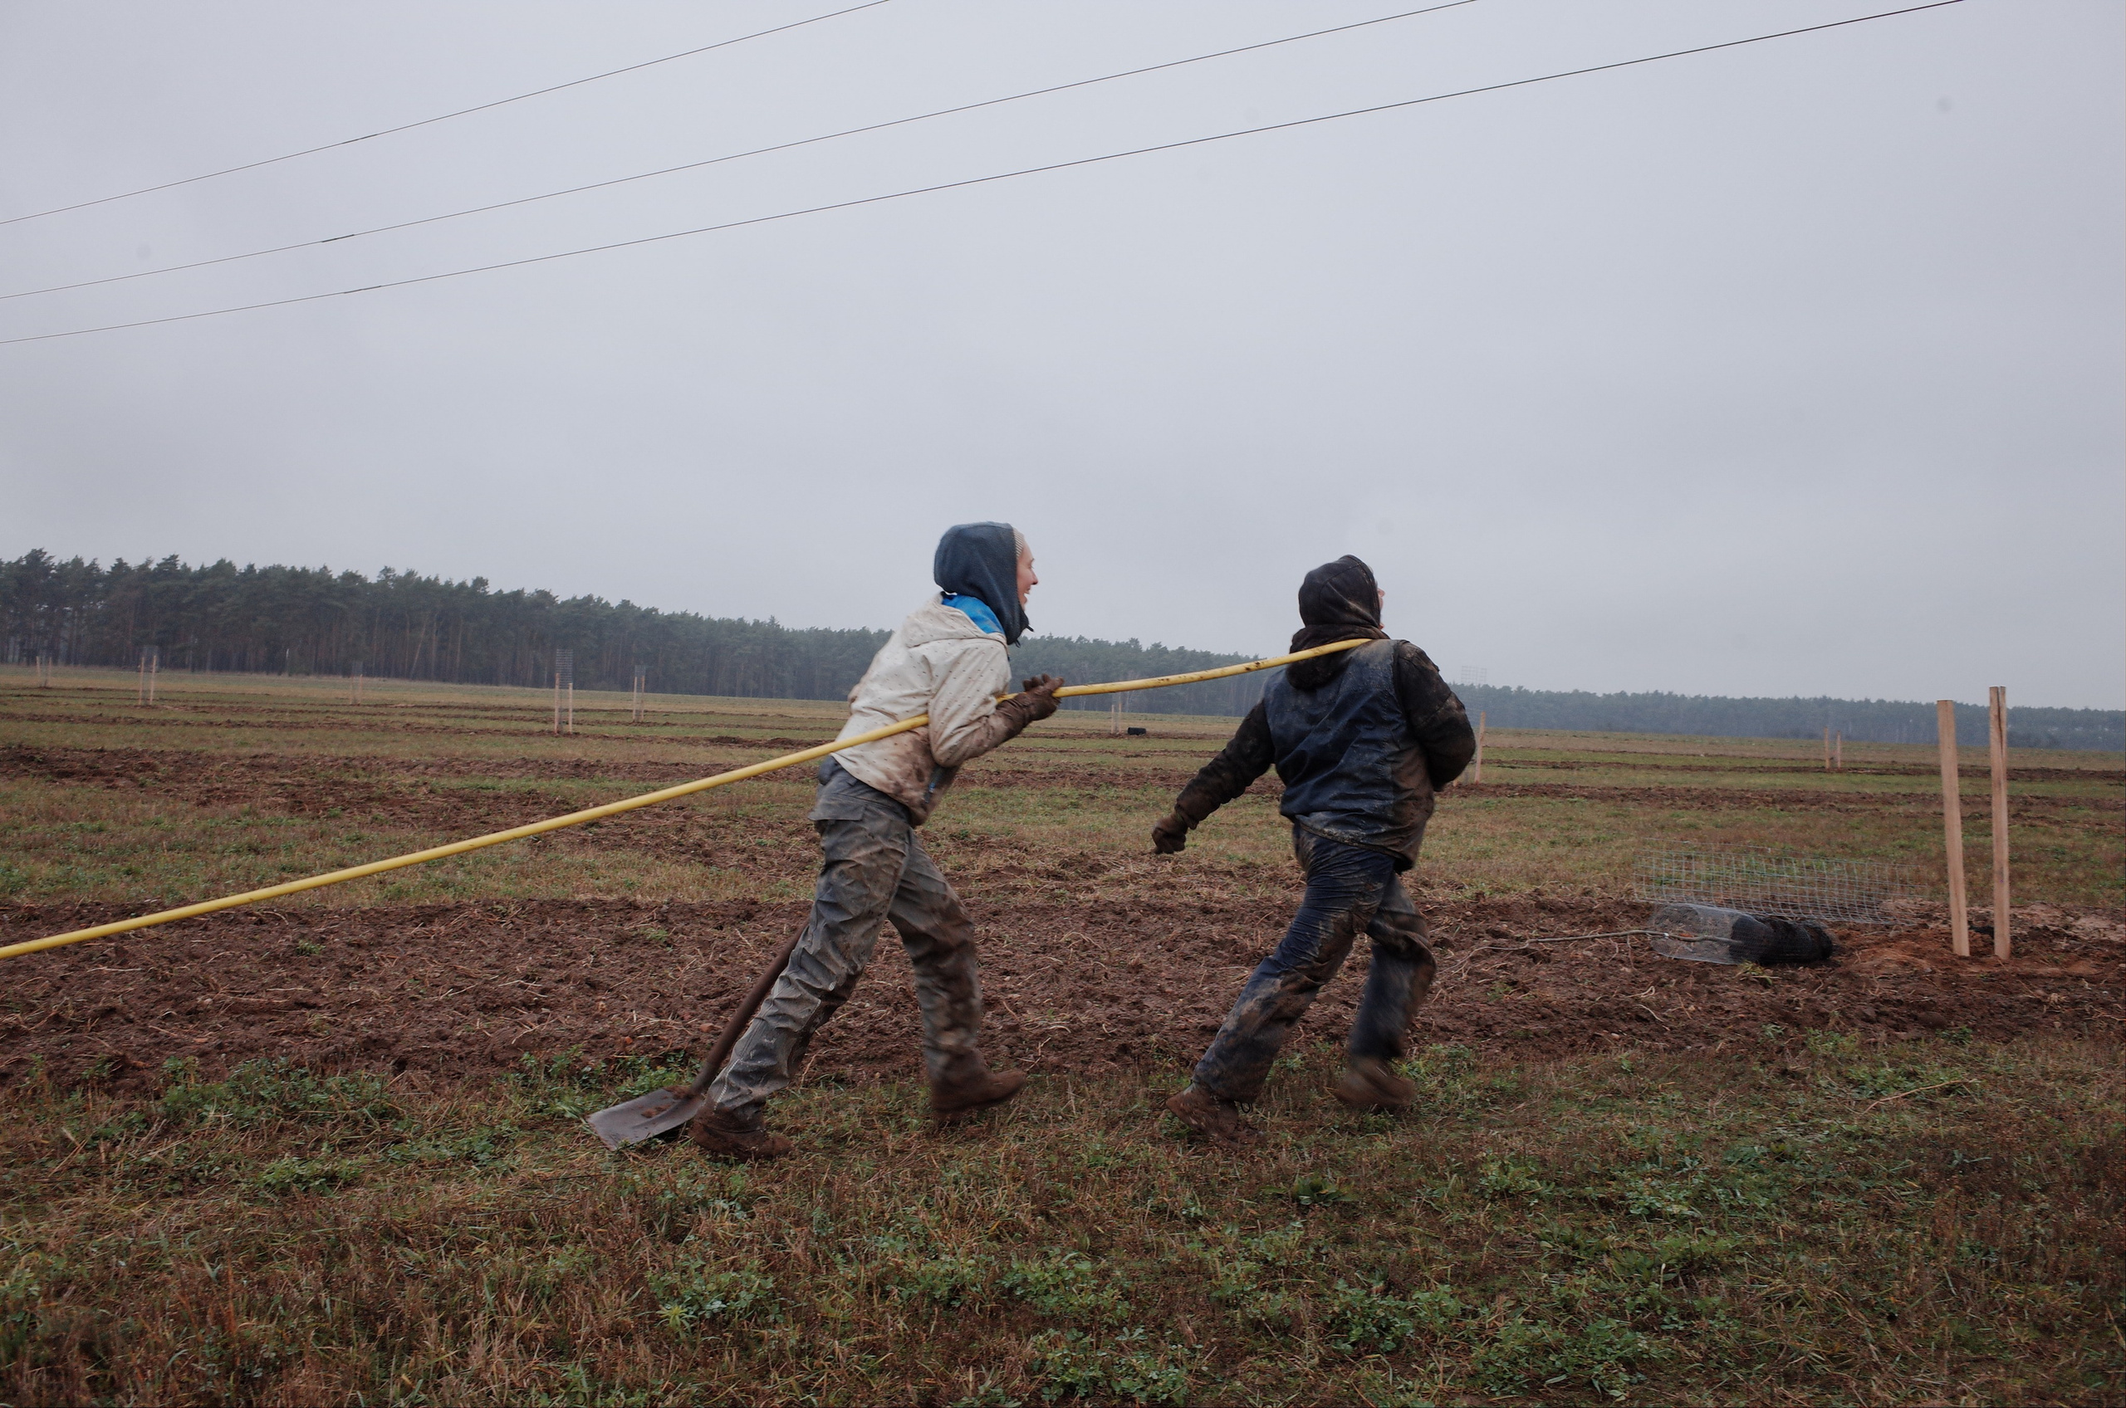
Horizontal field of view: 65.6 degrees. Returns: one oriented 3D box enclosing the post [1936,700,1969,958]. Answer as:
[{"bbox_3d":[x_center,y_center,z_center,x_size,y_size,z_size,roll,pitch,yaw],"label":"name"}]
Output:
[{"bbox_3d":[4.882,0.683,9.050,0.085,1.420,0.075,-3,0,27],"label":"post"}]

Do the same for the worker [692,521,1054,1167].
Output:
[{"bbox_3d":[-0.481,0.349,4.250,0.930,1.590,0.550,2,0,-10],"label":"worker"}]

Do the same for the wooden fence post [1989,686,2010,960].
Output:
[{"bbox_3d":[5.140,0.656,9.050,0.085,1.500,0.075,-1,0,27],"label":"wooden fence post"}]

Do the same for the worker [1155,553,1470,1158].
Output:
[{"bbox_3d":[0.689,0.403,4.580,0.800,1.570,0.650,2,0,-36],"label":"worker"}]

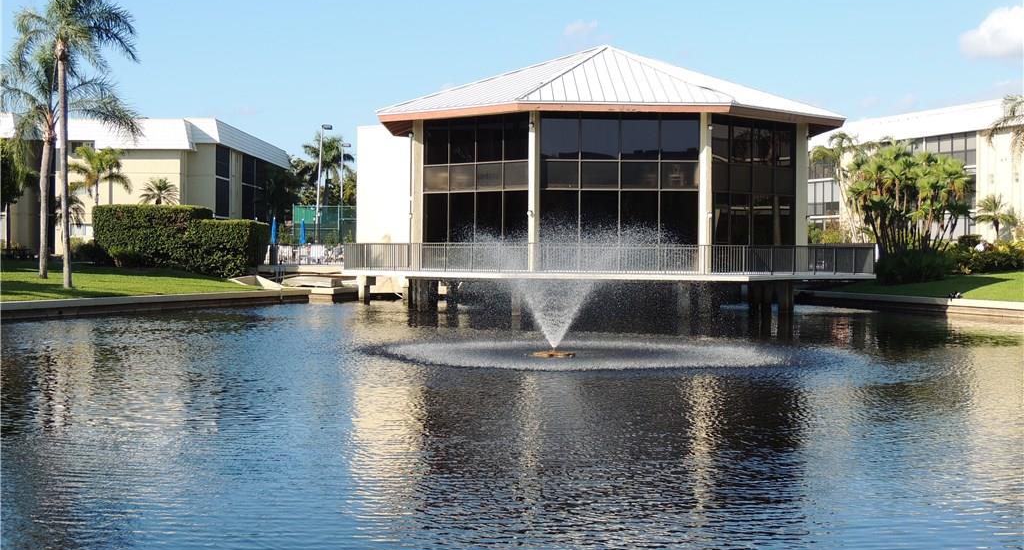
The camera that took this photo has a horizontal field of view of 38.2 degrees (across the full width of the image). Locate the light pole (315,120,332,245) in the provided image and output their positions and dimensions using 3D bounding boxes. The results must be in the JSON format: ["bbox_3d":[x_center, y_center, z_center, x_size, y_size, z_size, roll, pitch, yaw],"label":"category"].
[{"bbox_3d":[-11.726,-5.074,91.927,0.950,8.570,0.350,0,1,0],"label":"light pole"}]

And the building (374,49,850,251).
[{"bbox_3d":[3.385,-4.712,60.127,19.200,9.080,18.600,0,1,-1],"label":"building"}]

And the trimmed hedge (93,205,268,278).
[{"bbox_3d":[-16.088,-1.622,70.485,8.400,3.350,4.600,0,1,0],"label":"trimmed hedge"}]

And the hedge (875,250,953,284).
[{"bbox_3d":[18.007,-0.304,66.502,3.400,1.510,2.300,0,1,-1],"label":"hedge"}]

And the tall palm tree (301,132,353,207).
[{"bbox_3d":[-14.722,-6.304,117.910,4.200,10.280,4.200,0,1,0],"label":"tall palm tree"}]

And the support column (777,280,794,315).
[{"bbox_3d":[10.151,0.832,54.821,0.500,1.340,0.500,0,1,-1],"label":"support column"}]

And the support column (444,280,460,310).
[{"bbox_3d":[-2.332,0.683,58.021,0.480,1.340,0.480,0,1,-1],"label":"support column"}]

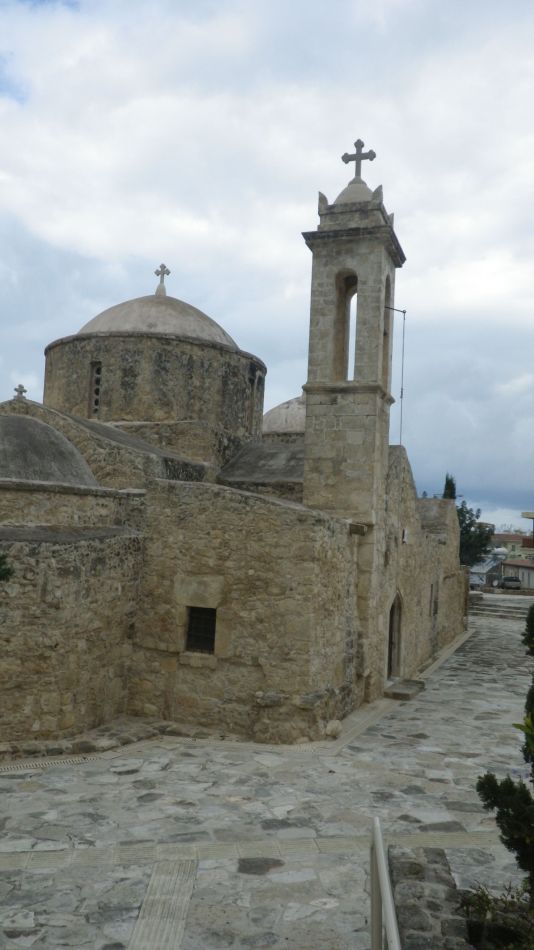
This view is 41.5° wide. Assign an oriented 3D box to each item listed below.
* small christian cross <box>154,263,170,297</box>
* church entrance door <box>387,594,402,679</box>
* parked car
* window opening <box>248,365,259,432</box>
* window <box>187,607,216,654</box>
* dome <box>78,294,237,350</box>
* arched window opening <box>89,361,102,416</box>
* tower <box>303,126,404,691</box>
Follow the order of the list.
[{"bbox_3d":[-2.896,-5.399,19.574,0.500,0.950,0.200,2,-2,21],"label":"small christian cross"},{"bbox_3d":[3.148,3.954,17.500,0.250,2.140,1.350,2,-2,21],"label":"church entrance door"},{"bbox_3d":[29.410,13.102,85.000,1.730,1.500,4.100,2,-2,7],"label":"parked car"},{"bbox_3d":[-0.405,-2.019,18.475,0.250,1.720,0.450,2,-2,21],"label":"window opening"},{"bbox_3d":[-1.134,2.735,12.475,0.560,0.790,0.200,2,-2,21],"label":"window"},{"bbox_3d":[-2.958,-3.998,19.530,4.900,1.850,4.900,2,-2,21],"label":"dome"},{"bbox_3d":[-4.043,-2.017,16.828,0.370,1.350,0.250,2,-2,21],"label":"arched window opening"},{"bbox_3d":[1.793,-1.410,15.340,1.900,11.950,1.850,2,-2,21],"label":"tower"}]

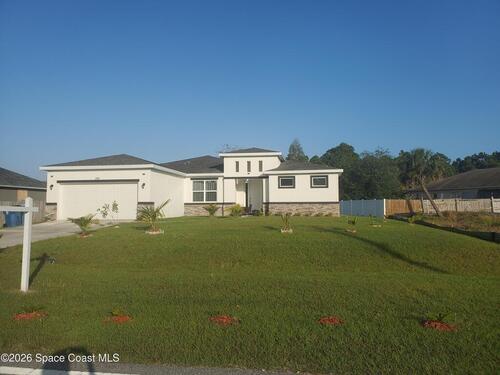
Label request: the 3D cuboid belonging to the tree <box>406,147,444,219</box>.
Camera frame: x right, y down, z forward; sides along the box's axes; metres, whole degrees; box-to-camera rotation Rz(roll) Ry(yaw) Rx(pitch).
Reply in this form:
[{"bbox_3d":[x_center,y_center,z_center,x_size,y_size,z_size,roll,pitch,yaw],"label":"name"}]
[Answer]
[{"bbox_3d":[16.730,-0.460,36.000,3.600,6.400,3.200,-1,-3,7],"label":"tree"}]

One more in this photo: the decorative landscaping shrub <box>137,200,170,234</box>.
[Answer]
[{"bbox_3d":[-3.495,1.050,13.600,1.150,1.120,1.100,-1,-3,7],"label":"decorative landscaping shrub"}]

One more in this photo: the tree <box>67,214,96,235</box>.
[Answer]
[{"bbox_3d":[-6.067,1.376,13.600,0.980,0.770,0.900,-1,-3,7],"label":"tree"}]

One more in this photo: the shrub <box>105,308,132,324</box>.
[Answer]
[{"bbox_3d":[-1.891,1.848,5.400,0.380,0.170,0.360,-1,-3,7],"label":"shrub"}]

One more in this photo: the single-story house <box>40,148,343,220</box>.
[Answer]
[{"bbox_3d":[-2.114,-0.427,30.013,17.650,5.270,19.400,-1,-3,7],"label":"single-story house"}]

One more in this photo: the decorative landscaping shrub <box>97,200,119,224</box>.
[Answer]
[{"bbox_3d":[-6.831,1.198,18.000,1.000,1.130,0.900,-1,-3,7],"label":"decorative landscaping shrub"}]

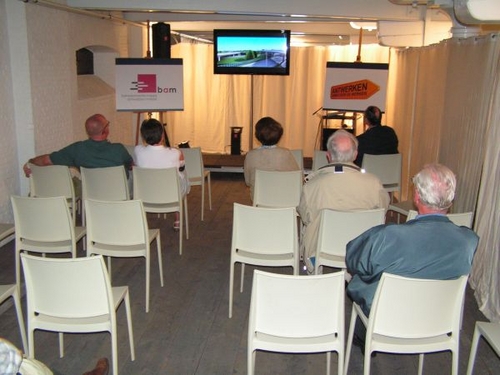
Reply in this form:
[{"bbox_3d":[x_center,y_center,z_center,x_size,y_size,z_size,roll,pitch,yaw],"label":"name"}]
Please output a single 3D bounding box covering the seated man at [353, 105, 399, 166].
[{"bbox_3d":[1.429,-0.286,6.317,0.540,1.310,0.820,0,12,-5],"label":"seated man"}]

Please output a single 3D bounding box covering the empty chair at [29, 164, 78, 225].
[{"bbox_3d":[-1.840,0.145,5.371,0.450,0.820,0.500,2,13,9],"label":"empty chair"}]

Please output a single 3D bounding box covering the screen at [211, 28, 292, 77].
[{"bbox_3d":[0.029,-2.082,8.490,1.160,0.673,0.100,0,13,0],"label":"screen"}]

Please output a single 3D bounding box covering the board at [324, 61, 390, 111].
[{"bbox_3d":[1.506,-1.416,7.774,0.910,0.680,0.040,3,13,13],"label":"board"}]

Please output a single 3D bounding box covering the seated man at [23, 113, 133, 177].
[{"bbox_3d":[-1.606,-0.097,5.418,1.000,1.260,0.820,2,13,6],"label":"seated man"}]

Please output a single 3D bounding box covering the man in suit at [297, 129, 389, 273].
[{"bbox_3d":[0.632,0.214,3.995,0.620,1.300,0.820,0,13,-2],"label":"man in suit"}]

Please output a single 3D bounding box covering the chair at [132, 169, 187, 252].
[{"bbox_3d":[-0.851,0.174,5.259,0.450,0.820,0.500,1,13,2],"label":"chair"}]

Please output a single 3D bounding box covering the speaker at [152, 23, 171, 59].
[{"bbox_3d":[-1.336,-2.242,8.486,0.270,0.560,0.280,-2,13,-8],"label":"speaker"}]

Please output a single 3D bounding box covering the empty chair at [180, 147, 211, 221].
[{"bbox_3d":[-0.720,-0.083,6.394,0.450,0.820,0.500,2,13,8],"label":"empty chair"}]

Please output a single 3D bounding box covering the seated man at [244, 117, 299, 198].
[{"bbox_3d":[0.196,-0.050,5.268,0.500,1.260,0.800,0,13,0],"label":"seated man"}]

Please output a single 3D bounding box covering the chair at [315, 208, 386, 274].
[{"bbox_3d":[0.674,0.496,3.856,0.450,0.820,0.500,0,13,-1],"label":"chair"}]

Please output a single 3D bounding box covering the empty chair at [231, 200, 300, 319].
[{"bbox_3d":[0.129,0.472,3.948,0.445,0.820,0.495,2,13,8],"label":"empty chair"}]

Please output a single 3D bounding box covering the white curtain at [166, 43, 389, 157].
[{"bbox_3d":[0.496,-1.431,9.207,3.750,1.950,0.150,2,13,6],"label":"white curtain"}]

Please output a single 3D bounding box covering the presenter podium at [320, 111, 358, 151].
[{"bbox_3d":[1.206,-0.511,7.718,0.550,1.140,0.450,2,13,8],"label":"presenter podium"}]

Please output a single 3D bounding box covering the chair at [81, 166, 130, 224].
[{"bbox_3d":[-1.353,0.158,5.319,0.450,0.820,0.500,0,13,0],"label":"chair"}]

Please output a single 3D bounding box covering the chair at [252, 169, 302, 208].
[{"bbox_3d":[0.255,0.204,5.171,0.445,0.820,0.495,1,12,3],"label":"chair"}]

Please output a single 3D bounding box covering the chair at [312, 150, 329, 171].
[{"bbox_3d":[0.917,-0.044,6.250,0.450,0.820,0.500,0,13,0],"label":"chair"}]

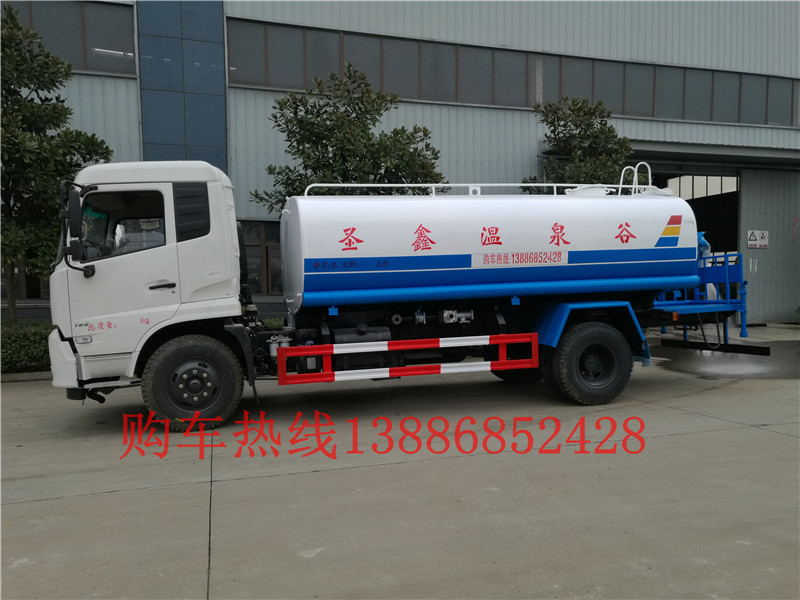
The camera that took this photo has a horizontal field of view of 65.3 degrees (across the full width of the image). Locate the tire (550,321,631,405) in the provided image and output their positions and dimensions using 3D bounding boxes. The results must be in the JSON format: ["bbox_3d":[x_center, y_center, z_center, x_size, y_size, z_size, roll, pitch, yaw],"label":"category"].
[{"bbox_3d":[2.381,0.787,7.741,1.015,1.010,0.270,-1,4,-15],"label":"tire"}]

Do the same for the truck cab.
[{"bbox_3d":[-2.891,-0.343,7.393,1.930,2.400,2.460,-1,4,-15],"label":"truck cab"}]

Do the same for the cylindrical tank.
[{"bbox_3d":[1.067,-0.666,8.314,5.120,1.420,2.260,-2,5,-14],"label":"cylindrical tank"}]

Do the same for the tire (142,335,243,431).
[{"bbox_3d":[-2.159,0.876,6.569,1.010,1.010,0.260,-2,5,-21],"label":"tire"}]

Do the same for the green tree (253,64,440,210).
[{"bbox_3d":[-0.953,-1.574,11.330,3.600,5.212,3.400,-2,4,-19],"label":"green tree"}]

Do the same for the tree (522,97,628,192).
[{"bbox_3d":[3.839,-1.625,12.983,2.800,5.026,2.700,-2,4,-19],"label":"tree"}]

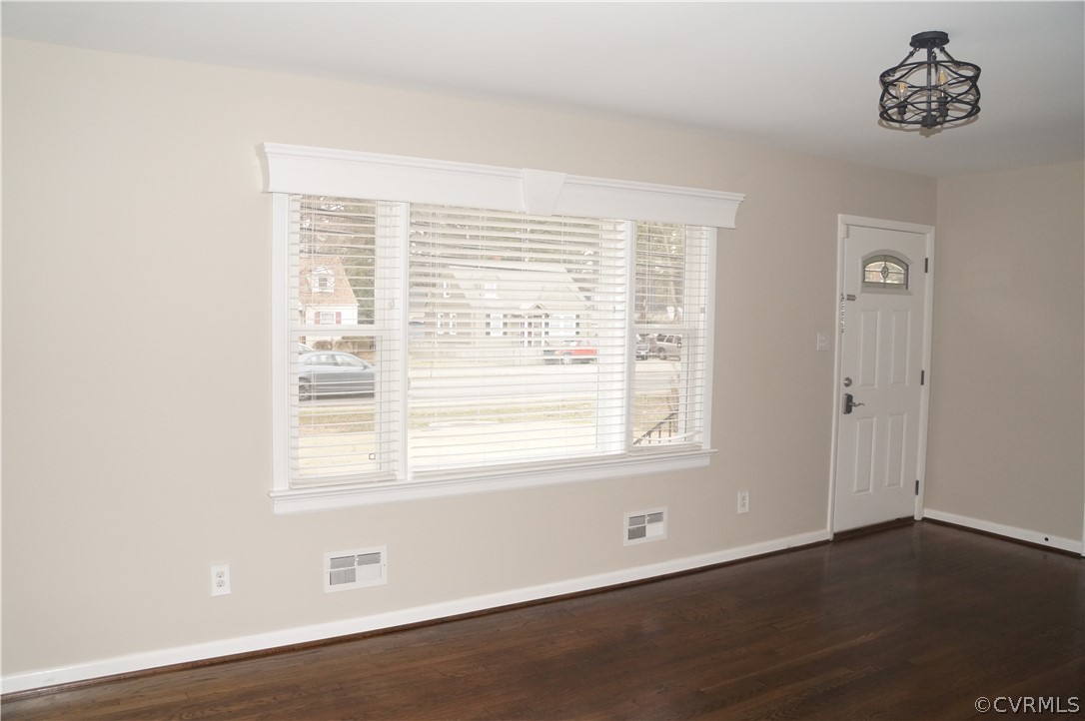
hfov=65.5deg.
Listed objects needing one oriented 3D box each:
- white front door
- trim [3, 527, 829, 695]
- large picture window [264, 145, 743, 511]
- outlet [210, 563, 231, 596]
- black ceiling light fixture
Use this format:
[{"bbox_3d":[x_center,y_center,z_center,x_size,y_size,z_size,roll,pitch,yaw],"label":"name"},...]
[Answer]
[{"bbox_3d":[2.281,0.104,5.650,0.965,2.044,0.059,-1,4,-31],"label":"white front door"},{"bbox_3d":[-0.083,1.169,4.279,4.561,0.074,0.016,-1,4,-31],"label":"trim"},{"bbox_3d":[-0.036,-0.126,4.087,2.596,1.527,0.158,-1,4,-31],"label":"large picture window"},{"bbox_3d":[-1.336,0.916,3.509,0.074,0.121,0.012,-1,4,-31],"label":"outlet"},{"bbox_3d":[1.368,-0.985,2.977,0.321,0.318,0.321,-1,4,-31],"label":"black ceiling light fixture"}]

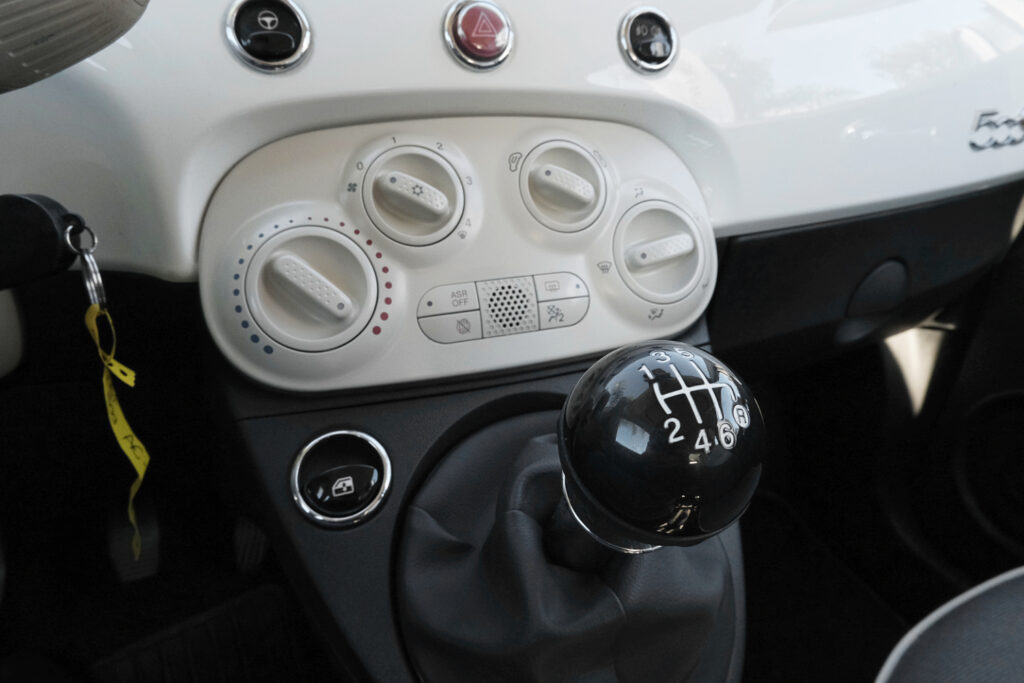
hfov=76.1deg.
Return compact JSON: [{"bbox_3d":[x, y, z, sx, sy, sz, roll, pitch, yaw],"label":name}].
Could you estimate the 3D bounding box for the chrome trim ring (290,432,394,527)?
[{"bbox_3d":[-0.076,0.061,0.293,0.043,0.016,0.043,-8,62,-20],"label":"chrome trim ring"}]

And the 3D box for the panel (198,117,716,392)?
[{"bbox_3d":[-0.009,-0.054,0.347,0.286,0.136,0.045,-8,-1,-20],"label":"panel"}]

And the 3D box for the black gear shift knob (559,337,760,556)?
[{"bbox_3d":[0.040,0.030,0.183,0.055,0.067,0.055,2,59,-4],"label":"black gear shift knob"}]

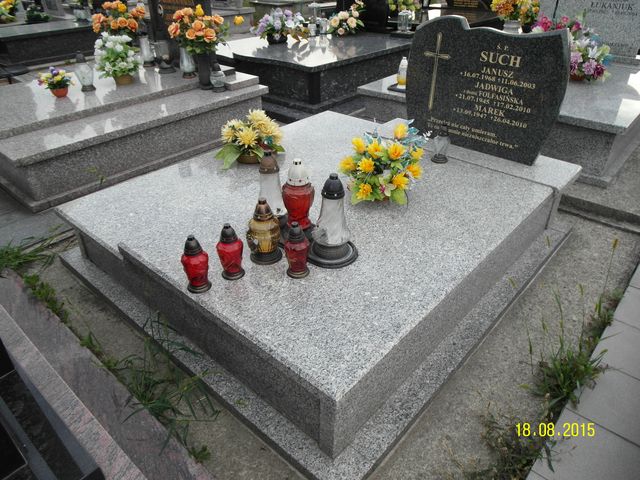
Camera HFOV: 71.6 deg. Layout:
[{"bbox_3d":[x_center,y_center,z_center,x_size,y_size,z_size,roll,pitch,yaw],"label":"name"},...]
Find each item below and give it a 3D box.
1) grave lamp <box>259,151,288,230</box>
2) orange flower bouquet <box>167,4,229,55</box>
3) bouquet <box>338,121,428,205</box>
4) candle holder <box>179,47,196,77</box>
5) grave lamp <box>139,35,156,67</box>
[{"bbox_3d":[-0.203,-0.225,1.913,0.181,0.333,0.181,-1,32,0],"label":"grave lamp"},{"bbox_3d":[-1.009,-1.734,3.655,0.461,0.372,0.431,25,40,35],"label":"orange flower bouquet"},{"bbox_3d":[0.299,-0.360,2.087,0.402,0.323,0.382,-1,32,0],"label":"bouquet"},{"bbox_3d":[-1.176,-1.608,3.908,0.157,0.314,0.157,25,40,35],"label":"candle holder"},{"bbox_3d":[-1.847,-2.033,4.735,0.143,0.303,0.143,25,41,35],"label":"grave lamp"}]

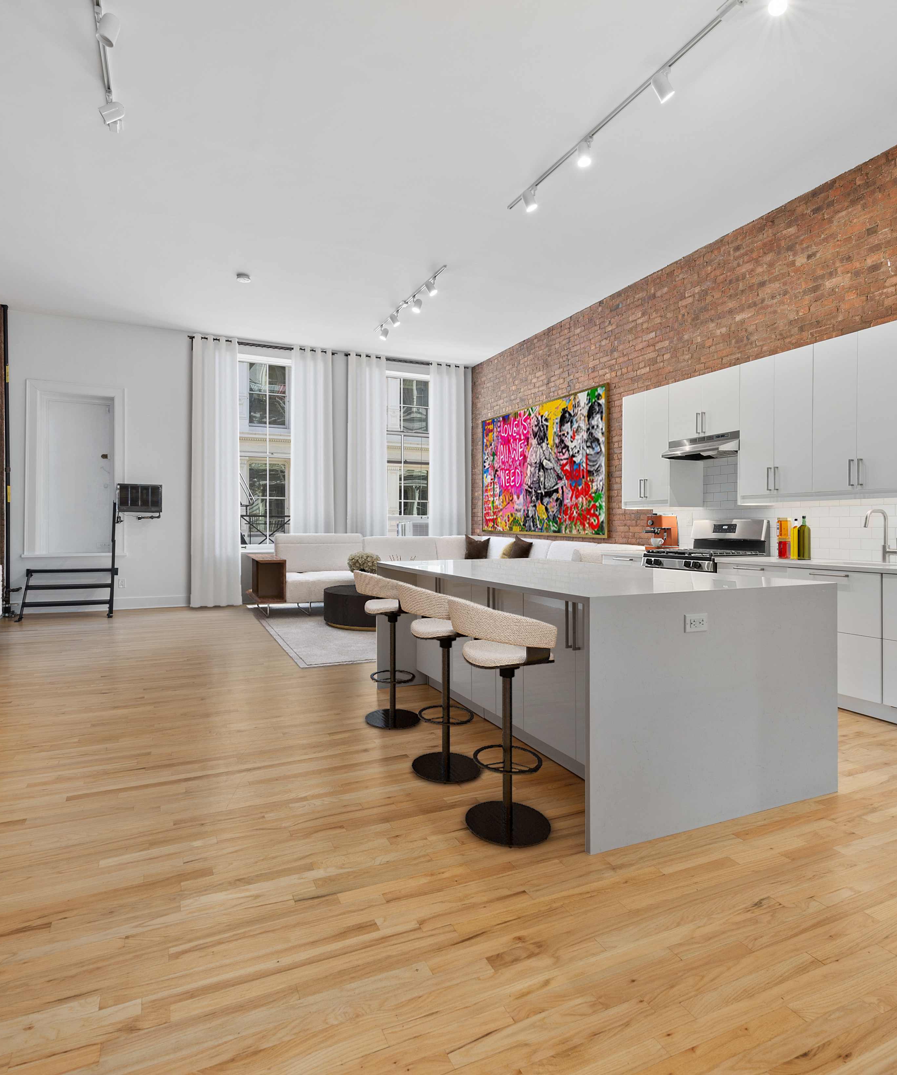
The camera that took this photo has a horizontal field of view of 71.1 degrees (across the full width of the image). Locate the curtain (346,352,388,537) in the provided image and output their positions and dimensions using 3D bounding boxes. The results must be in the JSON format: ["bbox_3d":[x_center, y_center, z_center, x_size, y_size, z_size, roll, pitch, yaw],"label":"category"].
[{"bbox_3d":[-1.198,-0.854,9.196,0.625,3.635,0.120,0,1,-24],"label":"curtain"}]

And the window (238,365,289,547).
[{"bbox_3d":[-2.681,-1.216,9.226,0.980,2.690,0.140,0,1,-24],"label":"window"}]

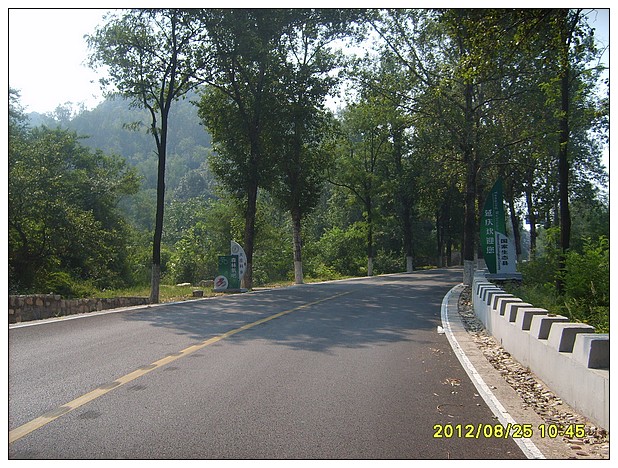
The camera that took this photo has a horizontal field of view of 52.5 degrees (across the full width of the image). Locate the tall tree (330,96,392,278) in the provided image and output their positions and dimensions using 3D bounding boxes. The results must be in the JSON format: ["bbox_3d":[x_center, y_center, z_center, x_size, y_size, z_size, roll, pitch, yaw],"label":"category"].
[{"bbox_3d":[3.150,-2.850,38.200,3.900,10.800,3.900,0,-2,0],"label":"tall tree"}]

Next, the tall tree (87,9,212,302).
[{"bbox_3d":[-4.550,-2.700,18.200,3.800,9.400,3.700,0,-2,0],"label":"tall tree"}]

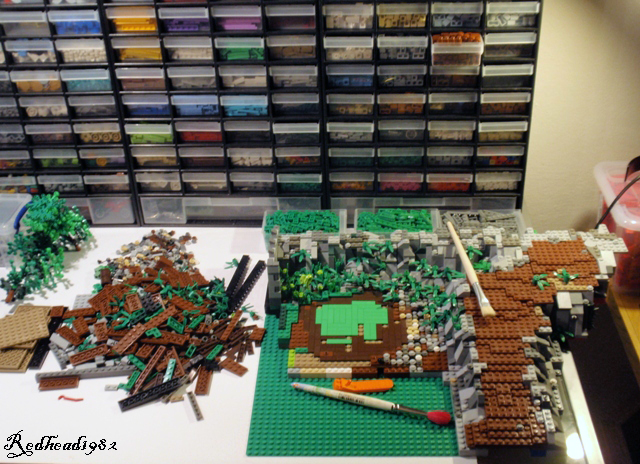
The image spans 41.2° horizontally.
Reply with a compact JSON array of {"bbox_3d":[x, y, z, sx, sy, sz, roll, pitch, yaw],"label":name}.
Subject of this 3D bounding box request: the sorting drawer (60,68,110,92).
[{"bbox_3d":[-0.339,-0.260,1.309,0.070,0.037,0.138,0,32,4],"label":"sorting drawer"}]

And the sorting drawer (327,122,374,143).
[{"bbox_3d":[0.050,-0.185,1.330,0.070,0.037,0.138,0,32,4],"label":"sorting drawer"}]

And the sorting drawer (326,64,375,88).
[{"bbox_3d":[0.048,-0.258,1.274,0.069,0.037,0.137,0,33,4],"label":"sorting drawer"}]

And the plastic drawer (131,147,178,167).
[{"bbox_3d":[-0.251,-0.149,1.376,0.068,0.038,0.135,0,33,4],"label":"plastic drawer"}]

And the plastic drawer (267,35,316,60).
[{"bbox_3d":[-0.034,-0.296,1.257,0.069,0.037,0.137,0,33,4],"label":"plastic drawer"}]

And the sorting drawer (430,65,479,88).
[{"bbox_3d":[0.198,-0.259,1.273,0.068,0.038,0.135,0,33,4],"label":"sorting drawer"}]

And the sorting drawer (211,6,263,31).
[{"bbox_3d":[-0.112,-0.335,1.248,0.070,0.039,0.138,0,32,4],"label":"sorting drawer"}]

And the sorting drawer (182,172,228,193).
[{"bbox_3d":[-0.175,-0.112,1.394,0.068,0.038,0.135,0,33,4],"label":"sorting drawer"}]

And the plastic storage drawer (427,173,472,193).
[{"bbox_3d":[0.202,-0.109,1.360,0.070,0.039,0.138,0,32,4],"label":"plastic storage drawer"}]

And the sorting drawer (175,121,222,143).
[{"bbox_3d":[-0.177,-0.186,1.341,0.069,0.037,0.137,0,33,4],"label":"sorting drawer"}]

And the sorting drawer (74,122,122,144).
[{"bbox_3d":[-0.332,-0.185,1.350,0.069,0.037,0.137,0,33,4],"label":"sorting drawer"}]

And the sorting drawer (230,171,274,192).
[{"bbox_3d":[-0.101,-0.113,1.387,0.070,0.039,0.138,0,32,4],"label":"sorting drawer"}]

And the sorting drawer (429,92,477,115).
[{"bbox_3d":[0.197,-0.222,1.298,0.070,0.037,0.138,0,32,4],"label":"sorting drawer"}]

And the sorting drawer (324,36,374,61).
[{"bbox_3d":[0.045,-0.294,1.256,0.069,0.037,0.134,0,33,5],"label":"sorting drawer"}]

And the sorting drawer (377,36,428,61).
[{"bbox_3d":[0.120,-0.293,1.245,0.069,0.037,0.137,0,33,4],"label":"sorting drawer"}]

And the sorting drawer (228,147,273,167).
[{"bbox_3d":[-0.104,-0.151,1.369,0.069,0.037,0.134,0,33,5],"label":"sorting drawer"}]

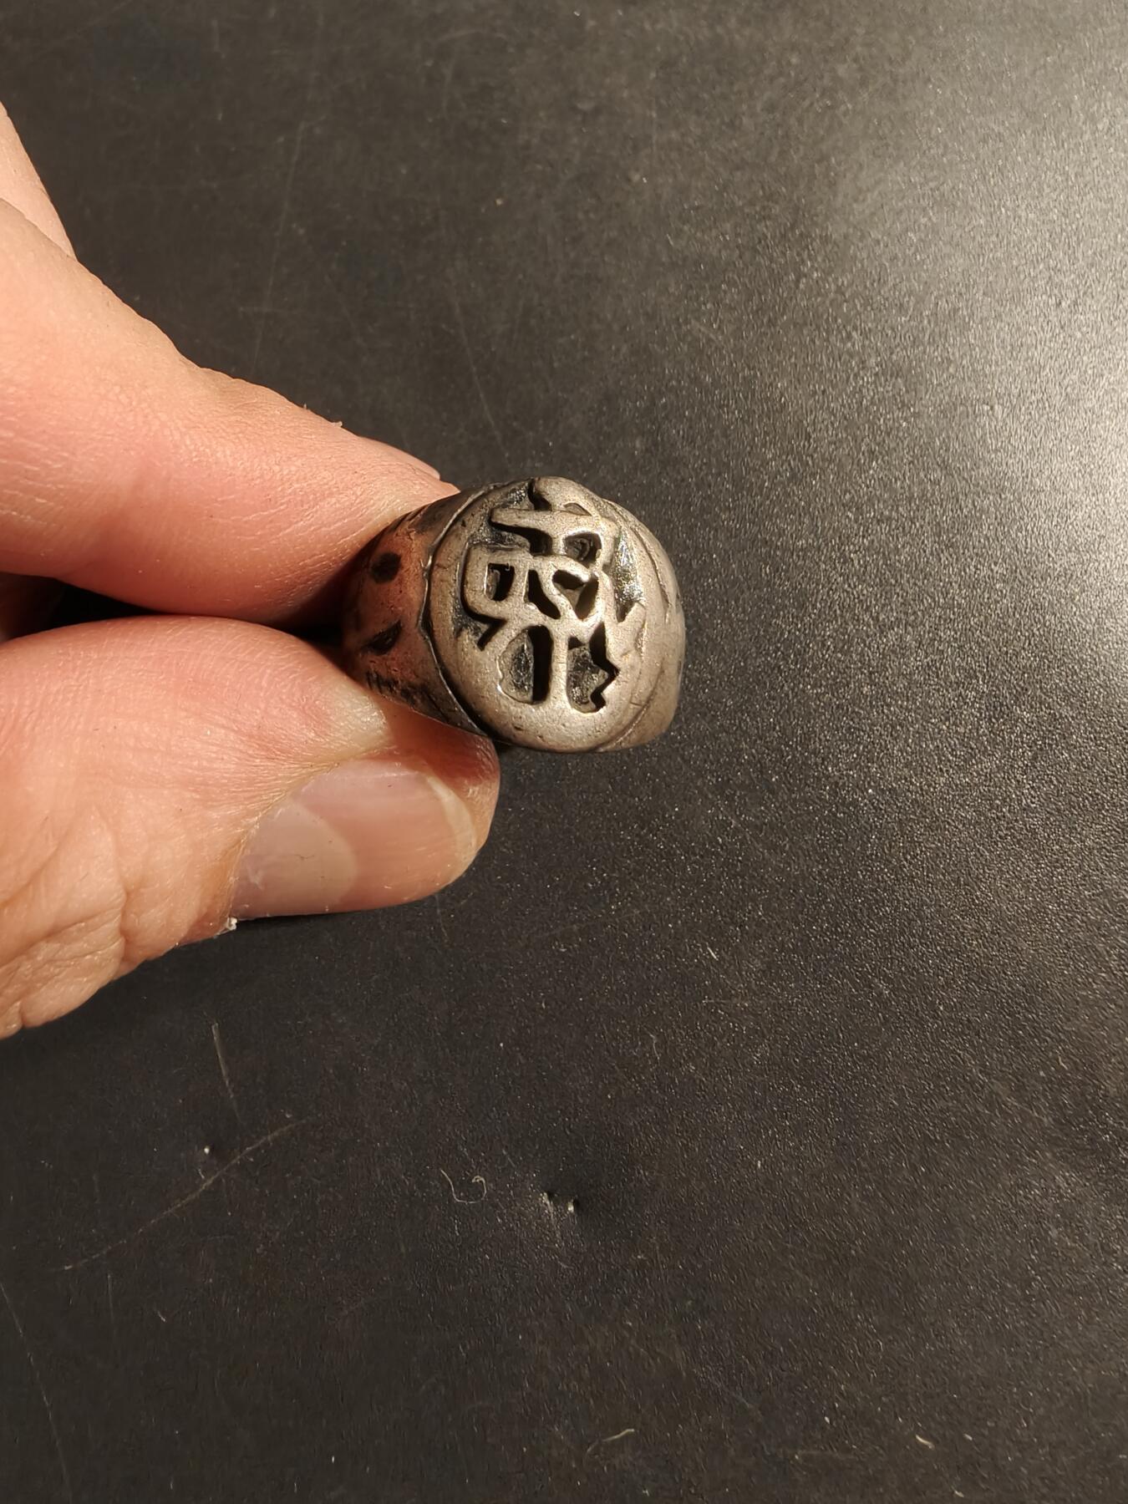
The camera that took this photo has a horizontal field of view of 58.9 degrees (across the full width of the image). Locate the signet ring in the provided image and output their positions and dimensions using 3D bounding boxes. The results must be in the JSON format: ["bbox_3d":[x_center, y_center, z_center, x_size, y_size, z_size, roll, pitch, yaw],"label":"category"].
[{"bbox_3d":[-0.004,-0.010,0.074,0.025,0.025,0.018,1,94,-14],"label":"signet ring"}]

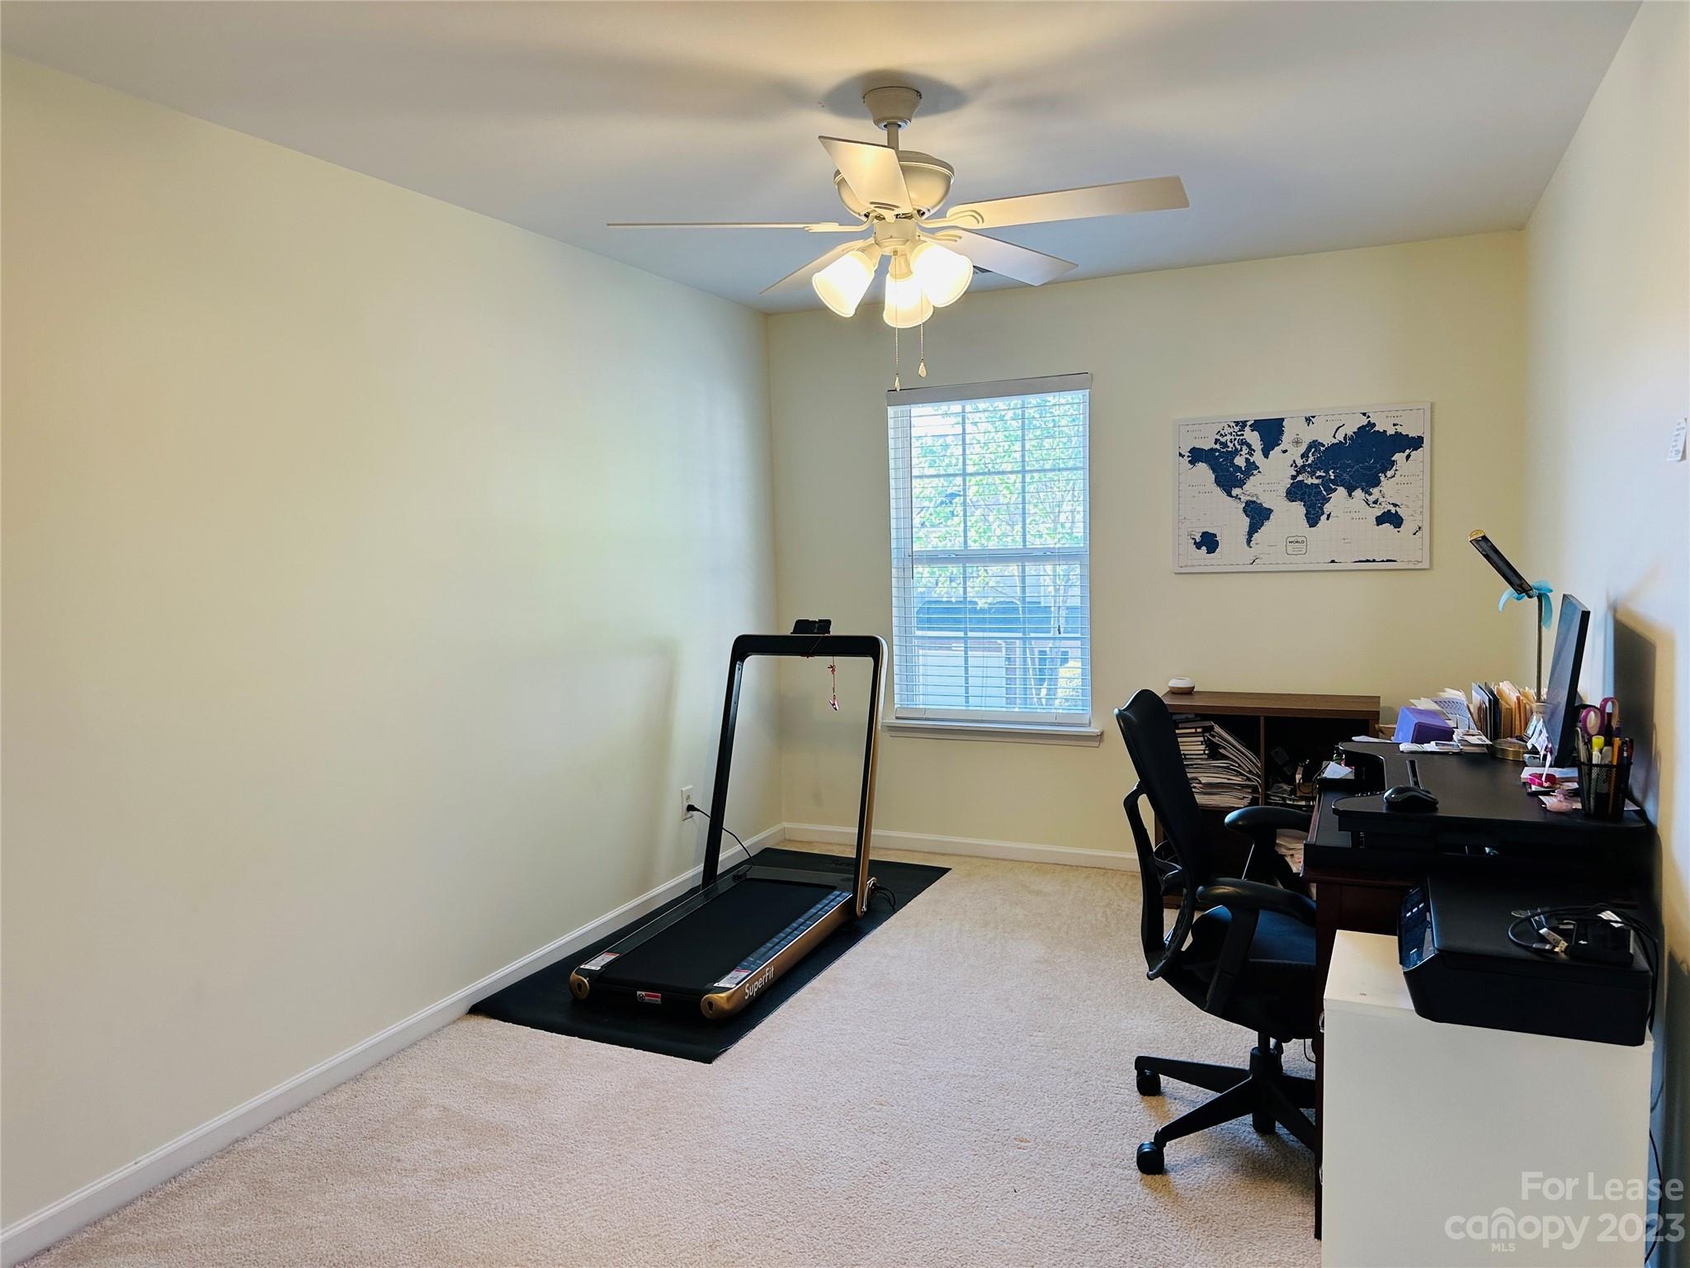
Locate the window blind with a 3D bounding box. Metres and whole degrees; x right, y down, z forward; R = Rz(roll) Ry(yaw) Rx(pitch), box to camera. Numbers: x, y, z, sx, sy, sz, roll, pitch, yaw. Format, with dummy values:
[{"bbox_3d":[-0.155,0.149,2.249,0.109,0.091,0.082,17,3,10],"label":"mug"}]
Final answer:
[{"bbox_3d":[0.618,-0.337,5.041,0.888,1.457,0.065,1,5,24],"label":"window blind"}]

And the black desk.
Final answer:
[{"bbox_3d":[1.415,0.736,2.737,0.590,0.875,1.200,1,5,24],"label":"black desk"}]

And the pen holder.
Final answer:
[{"bbox_3d":[1.414,0.291,2.190,0.082,0.100,0.082,1,5,24],"label":"pen holder"}]

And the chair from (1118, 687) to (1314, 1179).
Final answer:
[{"bbox_3d":[0.952,0.664,2.656,0.660,1.060,0.700,1,5,26],"label":"chair"}]

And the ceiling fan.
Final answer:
[{"bbox_3d":[0.117,-0.974,2.747,1.310,0.550,1.310,1,5,24],"label":"ceiling fan"}]

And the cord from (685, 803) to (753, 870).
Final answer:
[{"bbox_3d":[-0.509,0.826,4.733,0.230,0.260,0.150,1,5,24],"label":"cord"}]

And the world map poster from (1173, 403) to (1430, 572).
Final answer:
[{"bbox_3d":[1.738,-0.547,4.501,0.912,0.610,0.025,1,5,24],"label":"world map poster"}]

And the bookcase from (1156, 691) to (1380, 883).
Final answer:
[{"bbox_3d":[1.597,0.638,4.427,0.770,0.775,0.385,1,5,24],"label":"bookcase"}]

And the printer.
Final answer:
[{"bbox_3d":[1.123,0.536,1.986,0.345,0.117,0.440,1,5,24],"label":"printer"}]

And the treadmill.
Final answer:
[{"bbox_3d":[-0.396,0.553,4.130,0.690,1.090,1.290,1,5,24],"label":"treadmill"}]

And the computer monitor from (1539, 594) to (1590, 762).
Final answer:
[{"bbox_3d":[1.627,0.109,2.660,0.160,0.360,0.545,1,5,28],"label":"computer monitor"}]

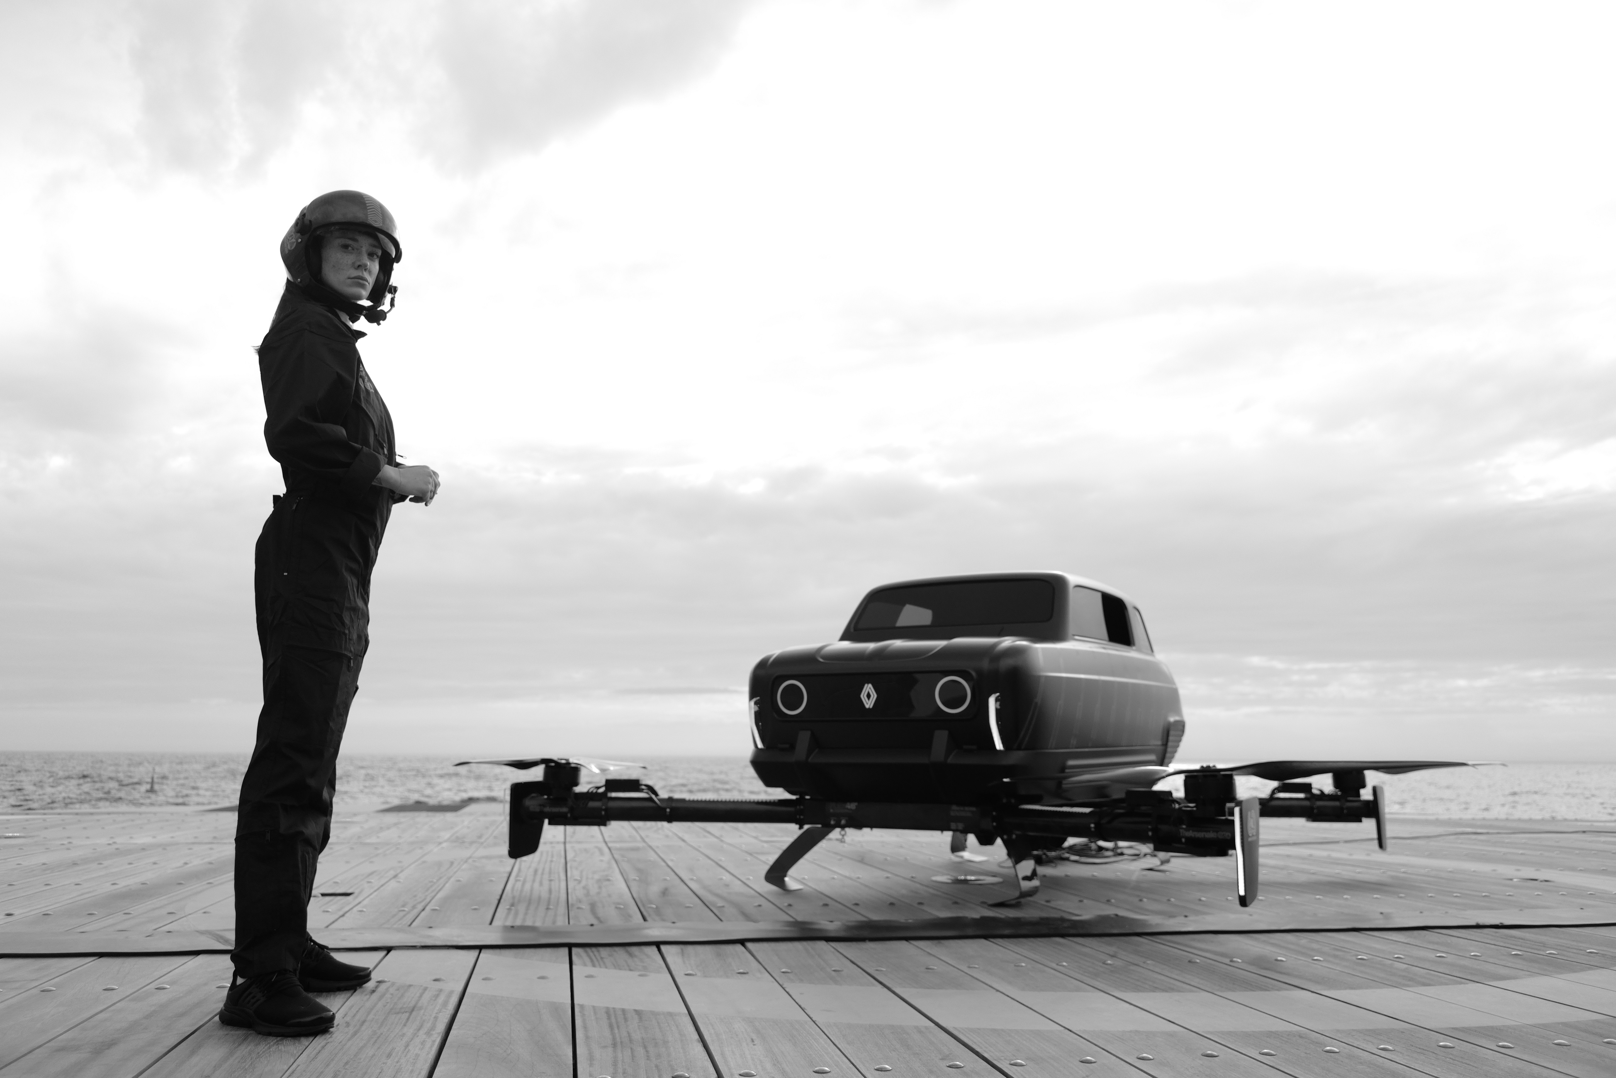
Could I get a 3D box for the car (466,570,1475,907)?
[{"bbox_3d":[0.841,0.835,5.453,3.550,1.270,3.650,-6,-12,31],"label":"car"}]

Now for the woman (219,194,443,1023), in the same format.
[{"bbox_3d":[-1.051,0.085,2.796,0.460,1.810,0.520,2,-10,-7],"label":"woman"}]

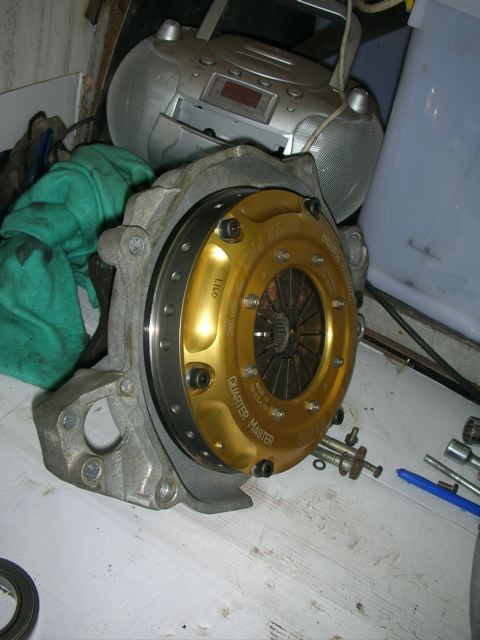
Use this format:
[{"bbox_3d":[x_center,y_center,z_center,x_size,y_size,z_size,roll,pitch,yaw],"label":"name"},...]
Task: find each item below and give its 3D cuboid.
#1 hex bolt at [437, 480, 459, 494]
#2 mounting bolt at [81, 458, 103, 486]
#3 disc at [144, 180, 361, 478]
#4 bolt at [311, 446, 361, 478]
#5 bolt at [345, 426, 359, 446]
[{"bbox_3d":[0.191,0.153,0.596,0.018,0.011,0.011,21,36,6],"label":"hex bolt"},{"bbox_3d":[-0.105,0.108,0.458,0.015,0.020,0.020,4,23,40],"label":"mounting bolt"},{"bbox_3d":[0.025,0.009,0.494,0.052,0.218,0.218,4,23,40],"label":"disc"},{"bbox_3d":[0.080,0.124,0.584,0.057,0.019,0.019,21,36,7],"label":"bolt"},{"bbox_3d":[0.108,0.109,0.613,0.012,0.019,0.012,26,37,12],"label":"bolt"}]

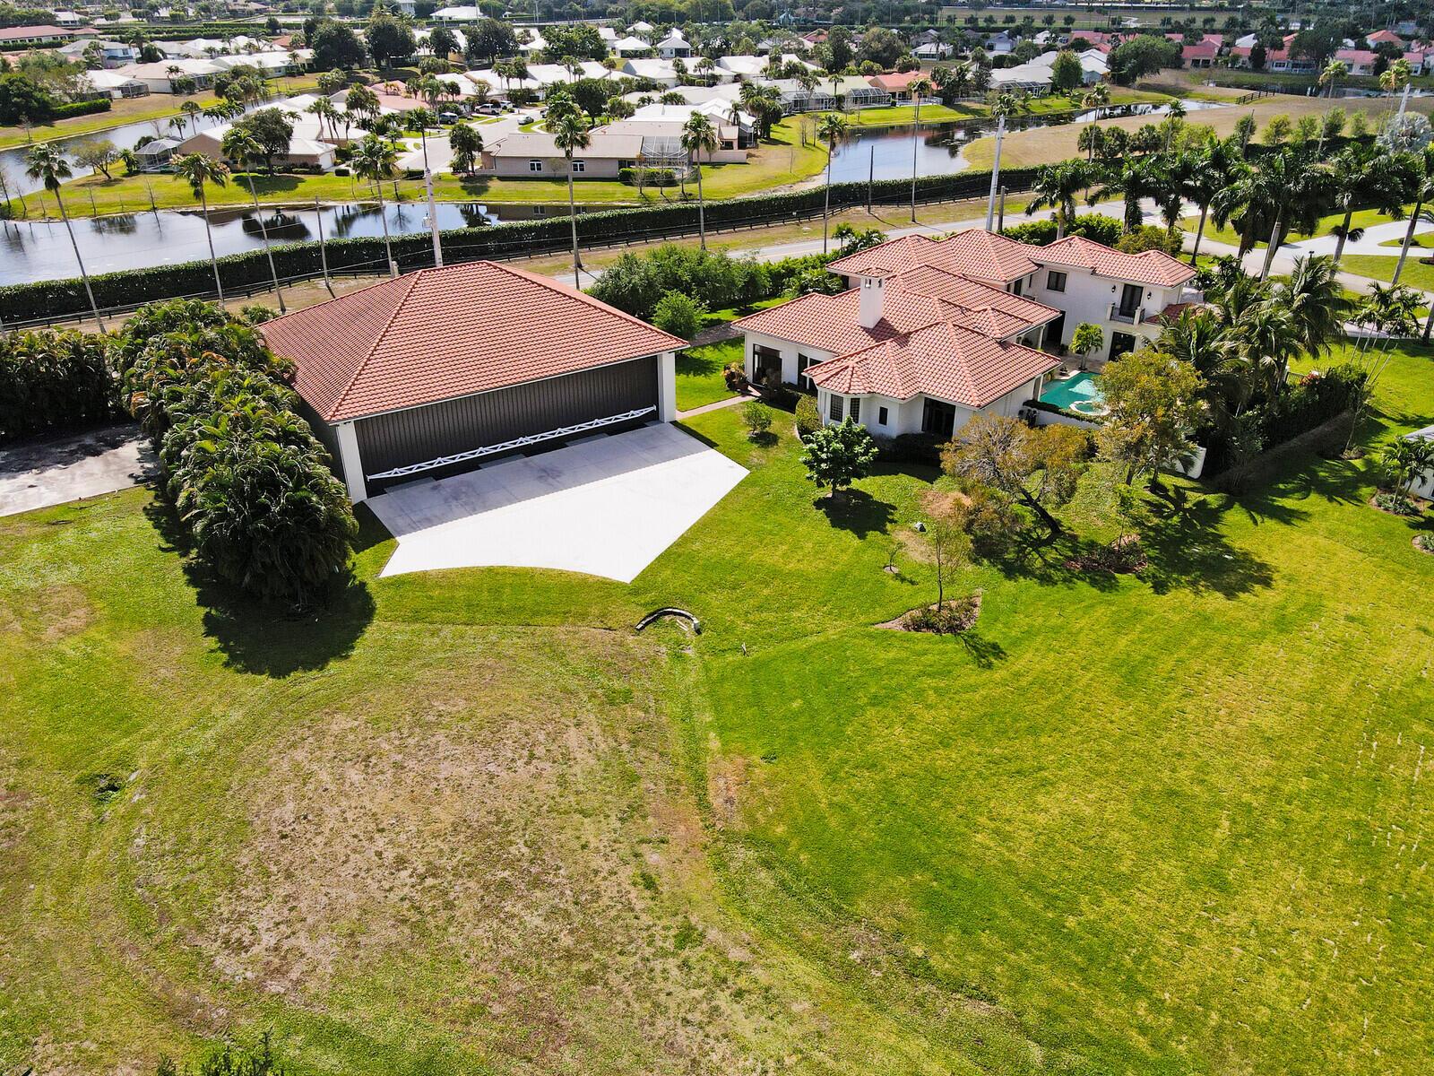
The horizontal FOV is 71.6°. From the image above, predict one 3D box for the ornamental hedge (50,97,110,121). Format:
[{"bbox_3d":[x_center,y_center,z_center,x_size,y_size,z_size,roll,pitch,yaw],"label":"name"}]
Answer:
[{"bbox_3d":[-124.771,-84.166,195.322,2.200,2.100,12.800,10,32,17],"label":"ornamental hedge"}]

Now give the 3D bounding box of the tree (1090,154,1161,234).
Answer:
[{"bbox_3d":[44.625,-36.403,107.473,7.000,9.600,7.000,0,30,0],"label":"tree"}]

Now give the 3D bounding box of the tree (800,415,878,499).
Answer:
[{"bbox_3d":[7.212,-4.615,57.696,4.400,4.900,4.400,-1,30,0],"label":"tree"}]

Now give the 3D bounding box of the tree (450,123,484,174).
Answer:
[{"bbox_3d":[-36.723,-56.817,145.299,5.200,7.200,5.000,0,30,0],"label":"tree"}]

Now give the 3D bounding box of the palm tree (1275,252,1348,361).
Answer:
[{"bbox_3d":[38.131,-13.177,66.435,5.400,10.400,5.400,-1,30,0],"label":"palm tree"}]

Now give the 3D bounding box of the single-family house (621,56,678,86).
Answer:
[{"bbox_3d":[-15.003,-121.218,259.651,13.500,6.000,20.000,-10,31,-15],"label":"single-family house"}]

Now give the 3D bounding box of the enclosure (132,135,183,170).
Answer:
[{"bbox_3d":[-84.155,-59.065,152.357,8.500,4.200,8.500,2,30,4],"label":"enclosure"}]

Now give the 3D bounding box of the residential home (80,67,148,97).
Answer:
[{"bbox_3d":[-154.859,-116.133,254.038,16.000,5.600,15.500,-5,30,-7],"label":"residential home"}]

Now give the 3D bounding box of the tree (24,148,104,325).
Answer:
[{"bbox_3d":[-54.037,-24.752,83.597,4.000,15.200,4.000,-1,30,0],"label":"tree"}]

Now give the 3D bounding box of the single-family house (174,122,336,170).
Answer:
[{"bbox_3d":[-69.620,-59.205,150.429,24.000,5.000,15.500,2,31,4],"label":"single-family house"}]

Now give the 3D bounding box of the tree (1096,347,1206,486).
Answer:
[{"bbox_3d":[25.078,-6.692,57.435,6.200,8.400,6.200,-1,30,0],"label":"tree"}]

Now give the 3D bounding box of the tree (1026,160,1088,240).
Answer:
[{"bbox_3d":[36.017,-34.260,103.537,6.400,9.800,6.400,0,31,0],"label":"tree"}]

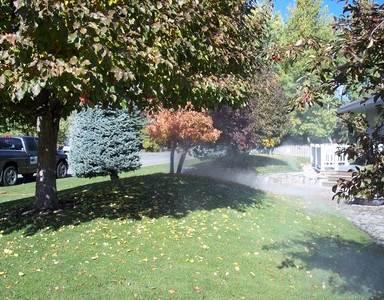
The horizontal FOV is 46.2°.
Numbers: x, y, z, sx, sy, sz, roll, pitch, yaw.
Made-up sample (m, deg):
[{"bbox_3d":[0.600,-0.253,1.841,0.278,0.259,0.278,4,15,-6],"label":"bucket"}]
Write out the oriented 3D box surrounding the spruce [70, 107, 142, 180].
[{"bbox_3d":[-2.561,-0.240,13.500,2.150,2.350,2.100,0,2,0],"label":"spruce"}]

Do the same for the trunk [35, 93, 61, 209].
[{"bbox_3d":[-2.950,0.010,9.200,0.520,2.450,0.500,0,2,0],"label":"trunk"}]

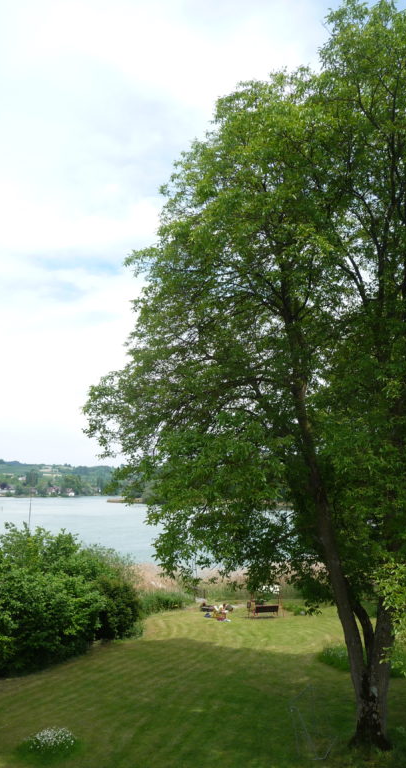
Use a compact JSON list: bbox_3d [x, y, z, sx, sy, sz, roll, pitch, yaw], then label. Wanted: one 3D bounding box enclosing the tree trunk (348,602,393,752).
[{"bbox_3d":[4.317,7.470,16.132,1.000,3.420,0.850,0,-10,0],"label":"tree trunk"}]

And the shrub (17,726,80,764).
[{"bbox_3d":[-3.769,8.799,15.230,1.380,0.500,1.100,2,-10,-14],"label":"shrub"}]

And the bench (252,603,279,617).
[{"bbox_3d":[3.560,12.593,34.891,1.480,0.740,0.580,1,-10,-4],"label":"bench"}]

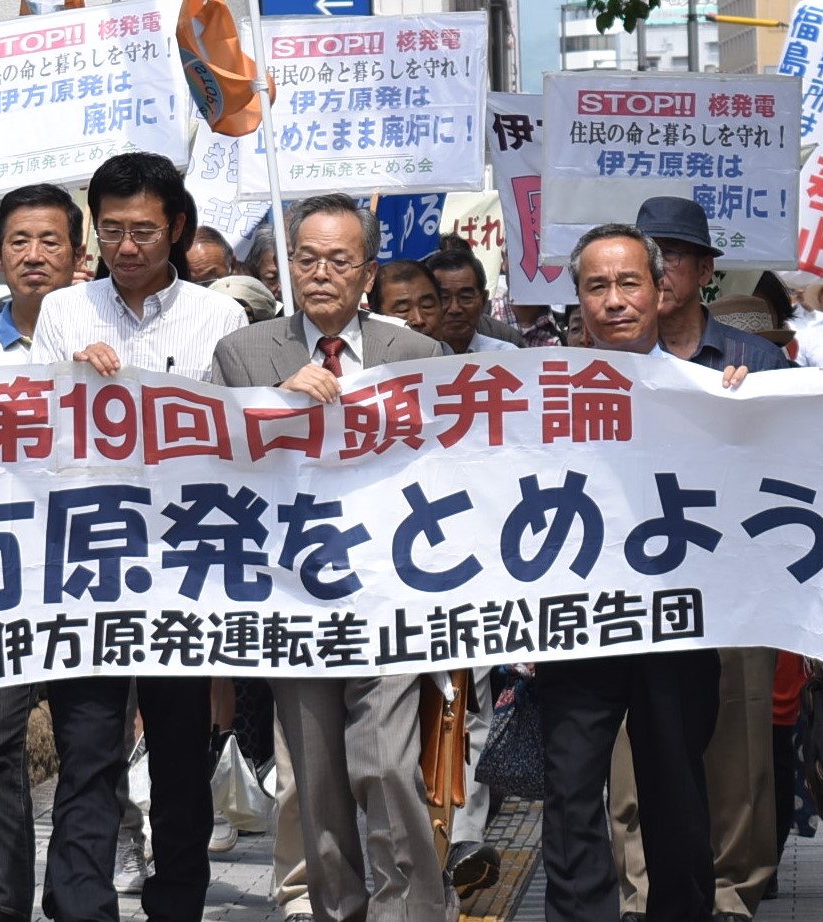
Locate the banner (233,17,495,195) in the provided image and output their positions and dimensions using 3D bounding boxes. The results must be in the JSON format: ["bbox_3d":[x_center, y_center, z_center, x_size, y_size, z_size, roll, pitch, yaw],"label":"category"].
[{"bbox_3d":[-0.125,-0.914,8.100,0.635,0.472,0.025,0,3,-3],"label":"banner"}]

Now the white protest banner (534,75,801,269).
[{"bbox_3d":[0.643,-0.718,7.800,0.635,0.475,0.025,1,3,1],"label":"white protest banner"}]

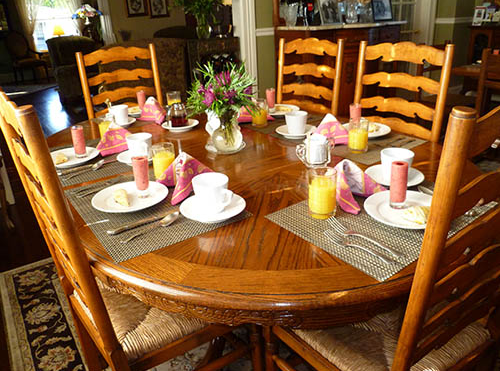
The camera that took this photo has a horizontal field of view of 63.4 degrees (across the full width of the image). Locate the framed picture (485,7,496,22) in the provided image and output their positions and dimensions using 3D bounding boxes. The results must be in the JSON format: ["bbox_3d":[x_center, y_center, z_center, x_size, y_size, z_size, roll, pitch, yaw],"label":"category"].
[{"bbox_3d":[2.329,-1.651,3.900,0.110,0.155,0.030,3,25,13],"label":"framed picture"}]

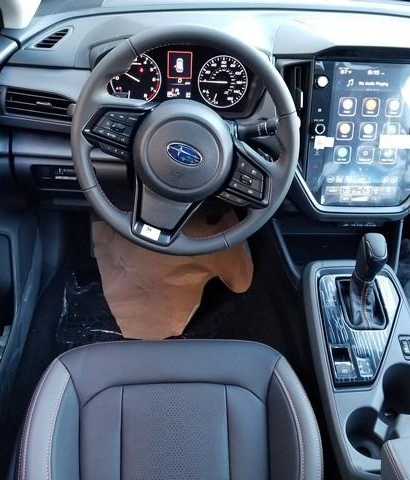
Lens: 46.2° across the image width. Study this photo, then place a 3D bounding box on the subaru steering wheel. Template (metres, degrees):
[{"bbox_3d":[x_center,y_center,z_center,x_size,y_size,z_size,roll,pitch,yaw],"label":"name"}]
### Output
[{"bbox_3d":[-0.030,-0.155,0.798,0.370,0.370,0.085,15,14,-2],"label":"subaru steering wheel"}]

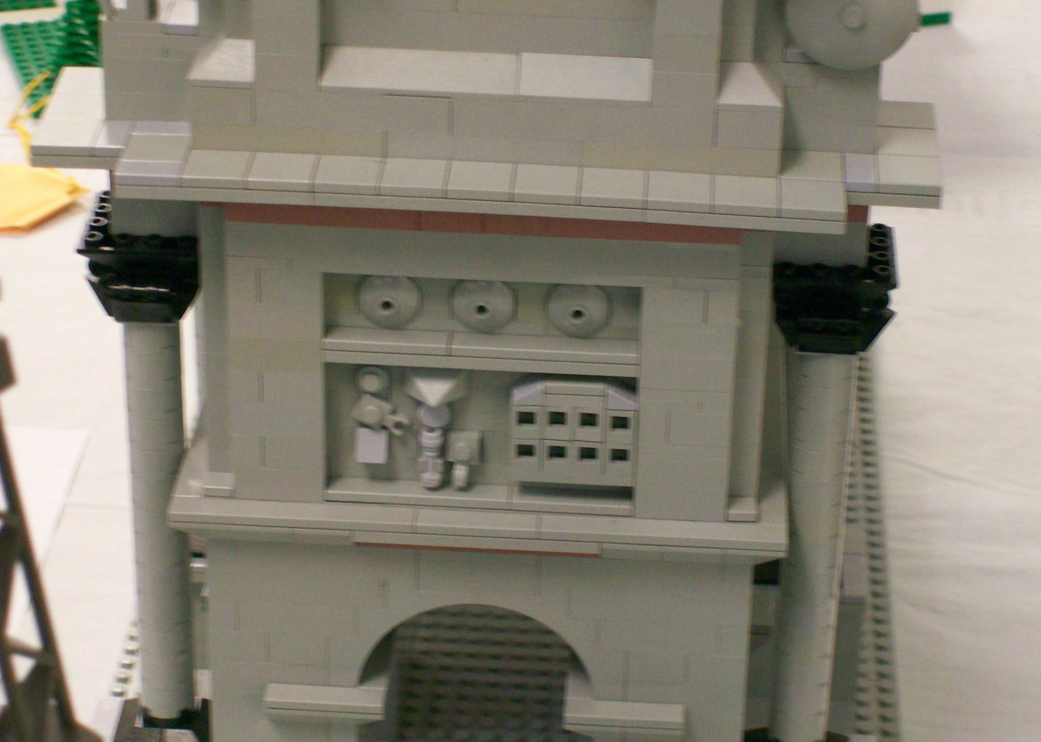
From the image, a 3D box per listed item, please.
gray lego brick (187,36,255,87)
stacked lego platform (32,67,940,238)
[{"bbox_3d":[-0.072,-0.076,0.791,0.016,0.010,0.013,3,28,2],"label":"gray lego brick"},{"bbox_3d":[-0.008,-0.058,0.812,0.224,0.006,0.072,3,28,2],"label":"stacked lego platform"}]

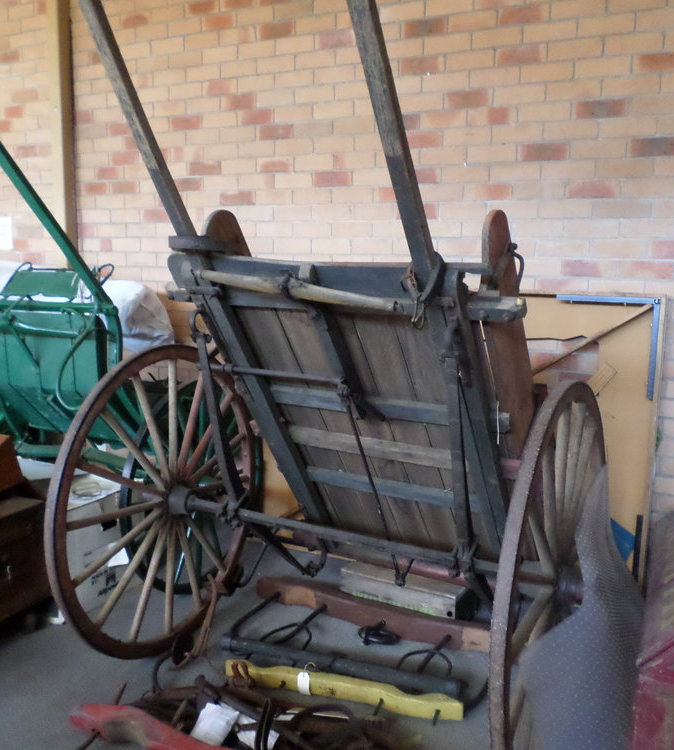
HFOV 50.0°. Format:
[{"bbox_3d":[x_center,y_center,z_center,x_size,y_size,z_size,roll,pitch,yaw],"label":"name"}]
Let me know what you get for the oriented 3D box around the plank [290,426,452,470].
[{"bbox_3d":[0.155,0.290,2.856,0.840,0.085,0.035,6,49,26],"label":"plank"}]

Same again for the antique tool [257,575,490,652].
[{"bbox_3d":[0.185,1.032,3.096,1.240,0.090,0.105,6,10,26],"label":"antique tool"}]

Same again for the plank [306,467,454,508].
[{"bbox_3d":[0.227,0.476,3.038,0.800,0.085,0.035,6,49,26],"label":"plank"}]

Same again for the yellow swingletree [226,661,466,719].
[{"bbox_3d":[0.014,1.120,2.590,0.885,0.064,0.075,4,9,15],"label":"yellow swingletree"}]

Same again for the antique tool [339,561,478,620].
[{"bbox_3d":[0.305,0.991,3.318,0.585,0.110,0.145,6,10,29],"label":"antique tool"}]

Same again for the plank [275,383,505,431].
[{"bbox_3d":[0.125,0.114,2.659,1.020,0.090,0.035,6,49,26],"label":"plank"}]

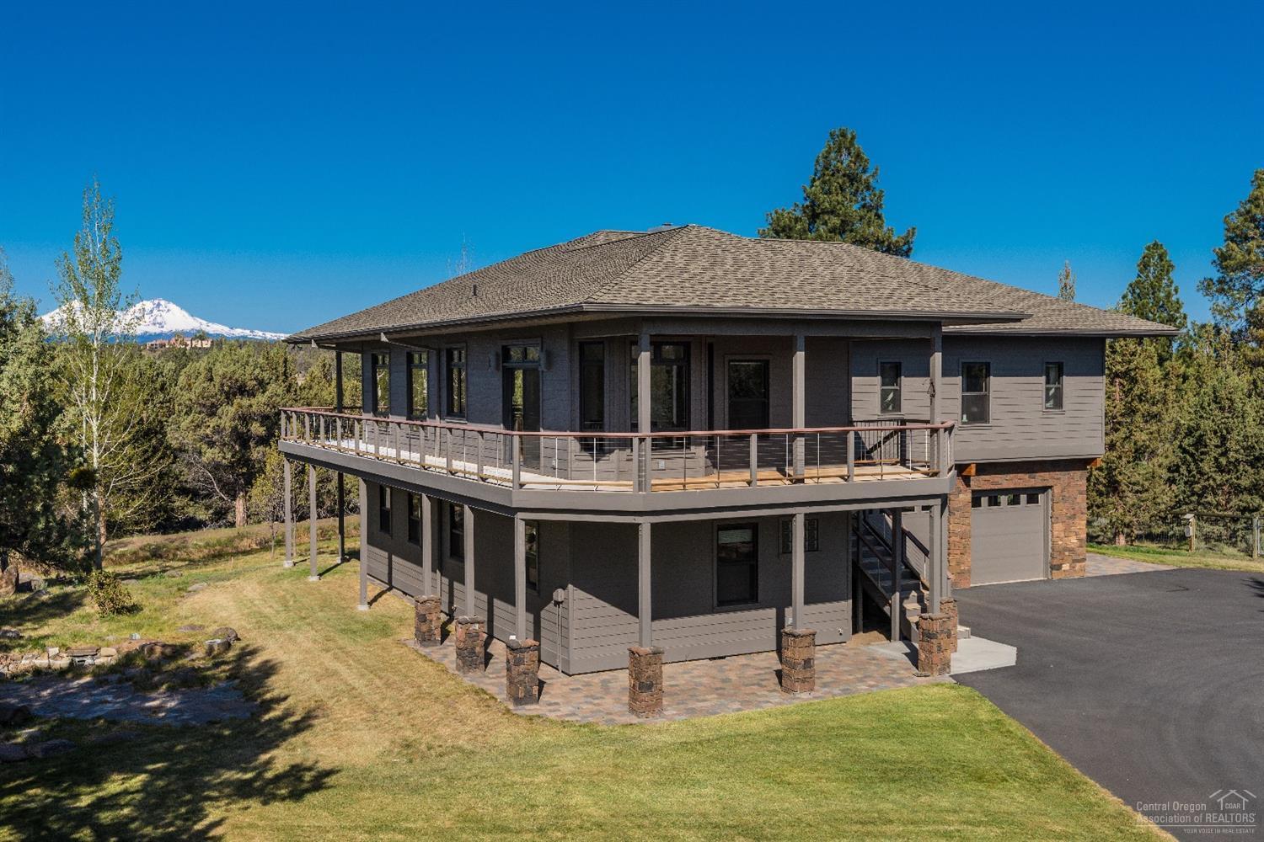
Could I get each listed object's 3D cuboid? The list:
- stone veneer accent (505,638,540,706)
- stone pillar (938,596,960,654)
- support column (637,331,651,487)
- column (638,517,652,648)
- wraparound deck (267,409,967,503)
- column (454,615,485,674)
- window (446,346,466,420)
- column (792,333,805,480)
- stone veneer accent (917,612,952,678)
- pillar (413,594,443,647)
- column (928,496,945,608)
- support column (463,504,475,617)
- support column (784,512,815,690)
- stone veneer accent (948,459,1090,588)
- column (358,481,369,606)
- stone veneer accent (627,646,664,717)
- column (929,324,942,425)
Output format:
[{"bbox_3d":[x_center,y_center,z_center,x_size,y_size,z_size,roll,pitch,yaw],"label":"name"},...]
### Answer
[{"bbox_3d":[-1.756,4.005,19.600,0.408,0.965,0.408,-1,2,-28],"label":"stone veneer accent"},{"bbox_3d":[5.961,3.910,23.524,0.408,0.956,0.408,-1,2,-28],"label":"stone pillar"},{"bbox_3d":[0.200,-0.114,19.007,0.140,2.437,0.140,-1,2,-28],"label":"support column"},{"bbox_3d":[0.205,2.558,19.124,0.142,1.970,0.142,-1,2,-27],"label":"column"},{"bbox_3d":[-1.408,0.443,28.327,9.305,1.195,18.272,-1,2,-28],"label":"wraparound deck"},{"bbox_3d":[-2.854,3.929,21.652,0.408,0.934,0.408,-1,2,-28],"label":"column"},{"bbox_3d":[-3.762,-0.812,26.213,0.113,1.521,1.325,-1,2,-28],"label":"window"},{"bbox_3d":[2.765,-0.201,20.326,0.142,2.460,0.142,-1,2,-27],"label":"column"},{"bbox_3d":[5.360,3.931,21.776,0.410,1.060,0.410,-1,2,-27],"label":"stone veneer accent"},{"bbox_3d":[-3.926,3.857,23.658,0.408,0.887,0.408,-1,2,-28],"label":"pillar"},{"bbox_3d":[5.412,2.466,21.888,0.140,2.029,0.140,-1,2,-28],"label":"column"},{"bbox_3d":[-2.920,2.479,21.980,0.145,1.950,0.145,-1,2,-27],"label":"support column"},{"bbox_3d":[2.777,3.012,20.439,0.410,3.010,0.410,-1,2,-27],"label":"support column"},{"bbox_3d":[9.873,2.565,31.633,4.869,3.152,0.350,-1,2,-28],"label":"stone veneer accent"},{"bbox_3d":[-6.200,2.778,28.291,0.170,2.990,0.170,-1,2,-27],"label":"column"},{"bbox_3d":[0.224,4.052,19.183,0.410,1.040,0.410,-1,2,-27],"label":"stone veneer accent"},{"bbox_3d":[5.334,-0.591,21.611,0.142,2.150,0.142,-1,2,-27],"label":"column"}]

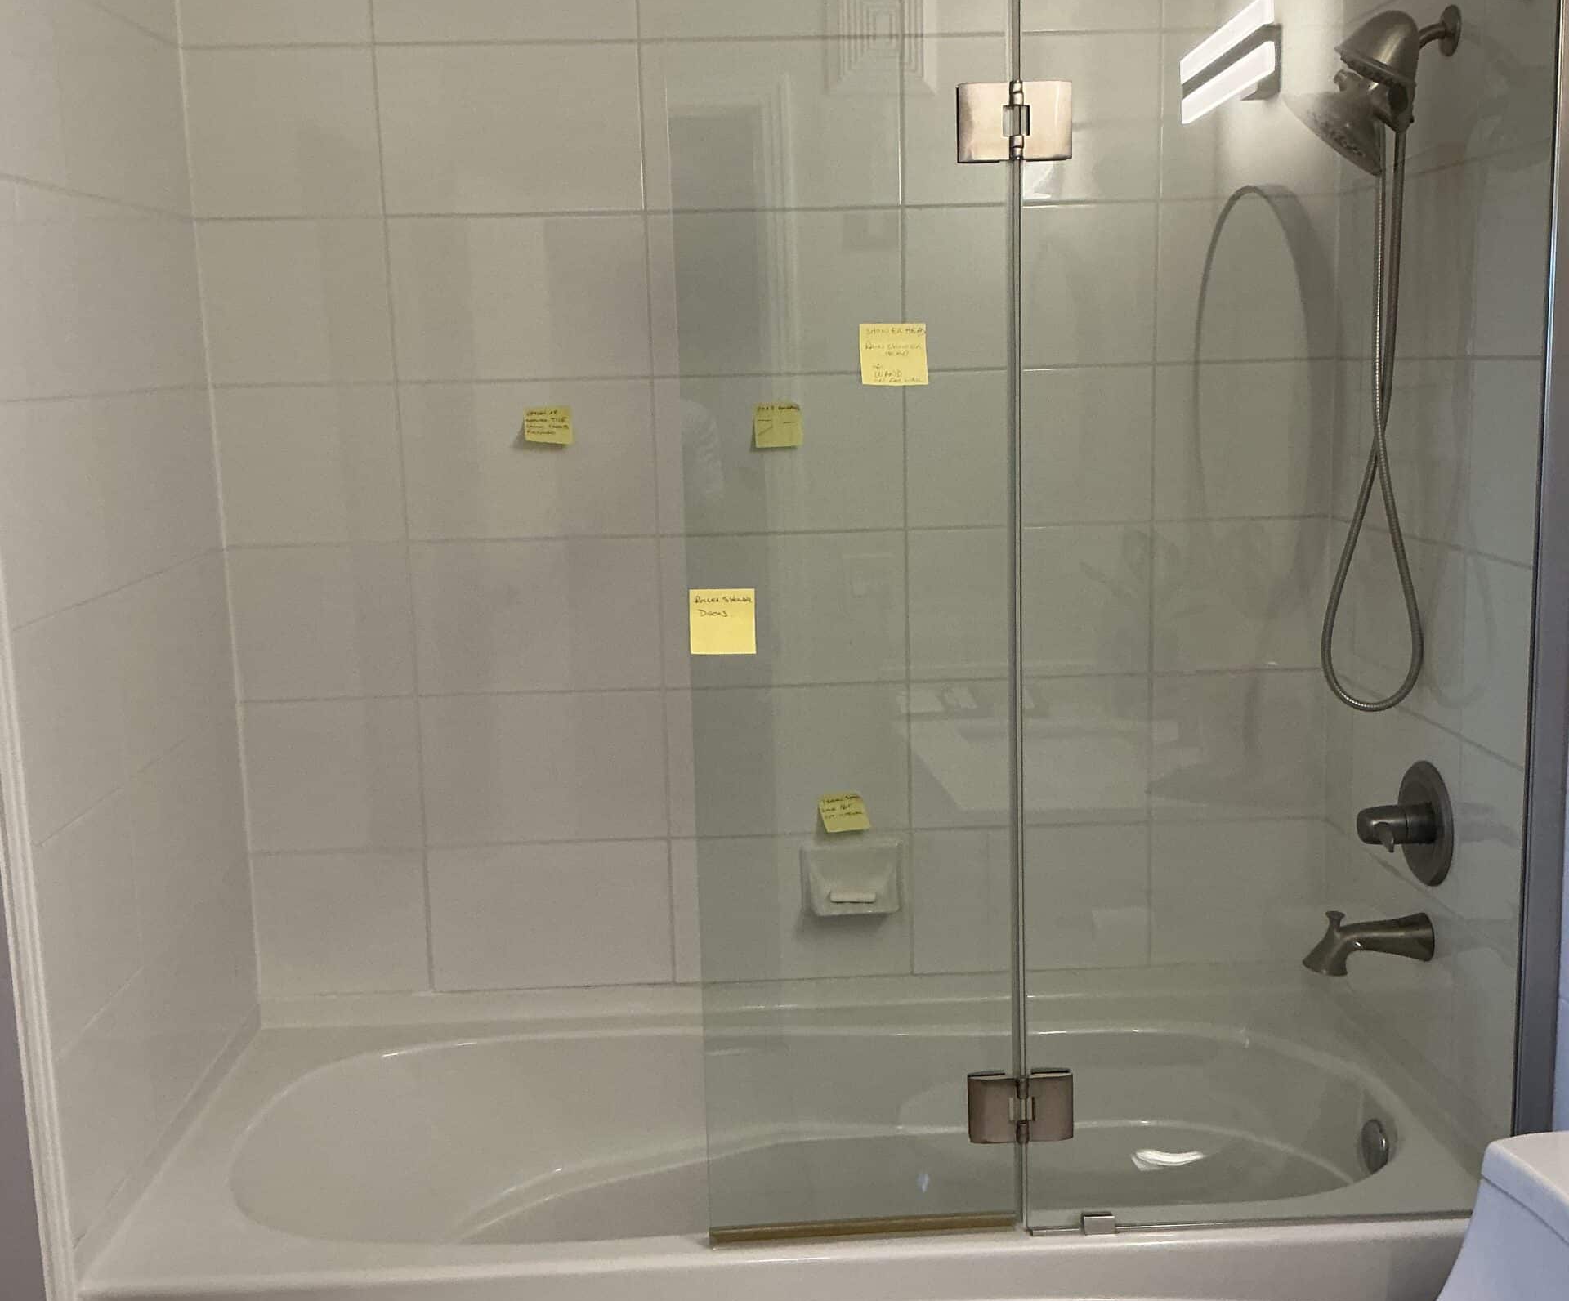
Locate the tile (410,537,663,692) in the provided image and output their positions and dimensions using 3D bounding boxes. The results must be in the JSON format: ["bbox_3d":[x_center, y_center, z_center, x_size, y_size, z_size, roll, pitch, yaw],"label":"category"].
[{"bbox_3d":[-0.404,-0.055,2.859,0.402,0.253,0.010,-2,10,-2],"label":"tile"}]

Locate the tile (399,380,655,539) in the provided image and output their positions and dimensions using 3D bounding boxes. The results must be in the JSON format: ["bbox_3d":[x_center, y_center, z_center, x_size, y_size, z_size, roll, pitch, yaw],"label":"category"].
[{"bbox_3d":[-0.410,-0.306,2.815,0.402,0.253,0.010,-2,10,-2],"label":"tile"}]

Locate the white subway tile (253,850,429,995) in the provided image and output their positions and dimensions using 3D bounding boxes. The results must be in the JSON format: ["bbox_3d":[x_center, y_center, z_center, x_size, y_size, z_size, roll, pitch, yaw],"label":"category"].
[{"bbox_3d":[-0.737,0.455,2.926,0.289,0.251,0.010,-2,10,-2],"label":"white subway tile"}]

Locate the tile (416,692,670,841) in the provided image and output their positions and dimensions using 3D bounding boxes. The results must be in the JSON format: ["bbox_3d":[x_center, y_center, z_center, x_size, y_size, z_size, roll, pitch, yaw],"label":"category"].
[{"bbox_3d":[-0.396,0.195,2.892,0.400,0.251,0.010,-2,10,-2],"label":"tile"}]

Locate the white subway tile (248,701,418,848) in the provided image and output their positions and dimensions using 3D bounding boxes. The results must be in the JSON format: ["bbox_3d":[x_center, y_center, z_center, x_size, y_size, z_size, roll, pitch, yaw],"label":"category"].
[{"bbox_3d":[-0.736,0.205,2.859,0.288,0.252,0.012,-2,10,-2],"label":"white subway tile"}]

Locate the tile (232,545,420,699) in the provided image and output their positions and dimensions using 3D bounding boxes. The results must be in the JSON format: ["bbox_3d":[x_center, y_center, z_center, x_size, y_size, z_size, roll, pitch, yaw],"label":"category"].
[{"bbox_3d":[-0.742,-0.043,2.814,0.288,0.252,0.012,-2,10,-2],"label":"tile"}]

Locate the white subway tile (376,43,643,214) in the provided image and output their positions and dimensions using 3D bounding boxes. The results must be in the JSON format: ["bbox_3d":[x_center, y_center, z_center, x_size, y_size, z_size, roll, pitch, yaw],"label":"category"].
[{"bbox_3d":[-0.417,-0.798,2.690,0.400,0.252,0.012,-2,10,-2],"label":"white subway tile"}]

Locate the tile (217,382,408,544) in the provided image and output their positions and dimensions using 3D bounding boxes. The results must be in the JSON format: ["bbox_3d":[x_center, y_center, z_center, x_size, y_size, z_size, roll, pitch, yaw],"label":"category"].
[{"bbox_3d":[-0.756,-0.295,2.795,0.289,0.251,0.010,-2,10,-2],"label":"tile"}]

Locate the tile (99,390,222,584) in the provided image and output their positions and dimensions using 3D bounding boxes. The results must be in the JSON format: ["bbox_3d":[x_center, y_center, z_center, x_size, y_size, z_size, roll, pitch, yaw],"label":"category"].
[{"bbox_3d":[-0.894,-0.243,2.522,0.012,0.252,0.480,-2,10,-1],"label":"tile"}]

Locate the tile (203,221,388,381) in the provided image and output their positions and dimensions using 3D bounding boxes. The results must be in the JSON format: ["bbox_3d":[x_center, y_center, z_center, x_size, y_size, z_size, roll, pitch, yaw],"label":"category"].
[{"bbox_3d":[-0.763,-0.547,2.757,0.287,0.253,0.010,-2,10,-2],"label":"tile"}]

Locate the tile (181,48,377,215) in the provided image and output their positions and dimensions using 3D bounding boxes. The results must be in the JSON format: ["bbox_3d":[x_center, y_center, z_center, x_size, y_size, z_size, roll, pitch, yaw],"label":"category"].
[{"bbox_3d":[-0.769,-0.796,2.708,0.289,0.251,0.010,-2,10,-2],"label":"tile"}]

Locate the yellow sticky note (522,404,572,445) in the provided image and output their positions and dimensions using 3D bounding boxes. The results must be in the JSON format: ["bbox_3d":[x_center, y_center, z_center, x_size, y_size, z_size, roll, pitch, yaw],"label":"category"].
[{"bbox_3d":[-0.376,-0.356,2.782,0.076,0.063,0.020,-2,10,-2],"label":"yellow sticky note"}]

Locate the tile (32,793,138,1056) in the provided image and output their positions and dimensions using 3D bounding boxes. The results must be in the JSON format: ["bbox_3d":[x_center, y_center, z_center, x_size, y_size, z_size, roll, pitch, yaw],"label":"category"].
[{"bbox_3d":[-0.871,0.336,2.184,0.010,0.251,0.325,-2,10,-2],"label":"tile"}]

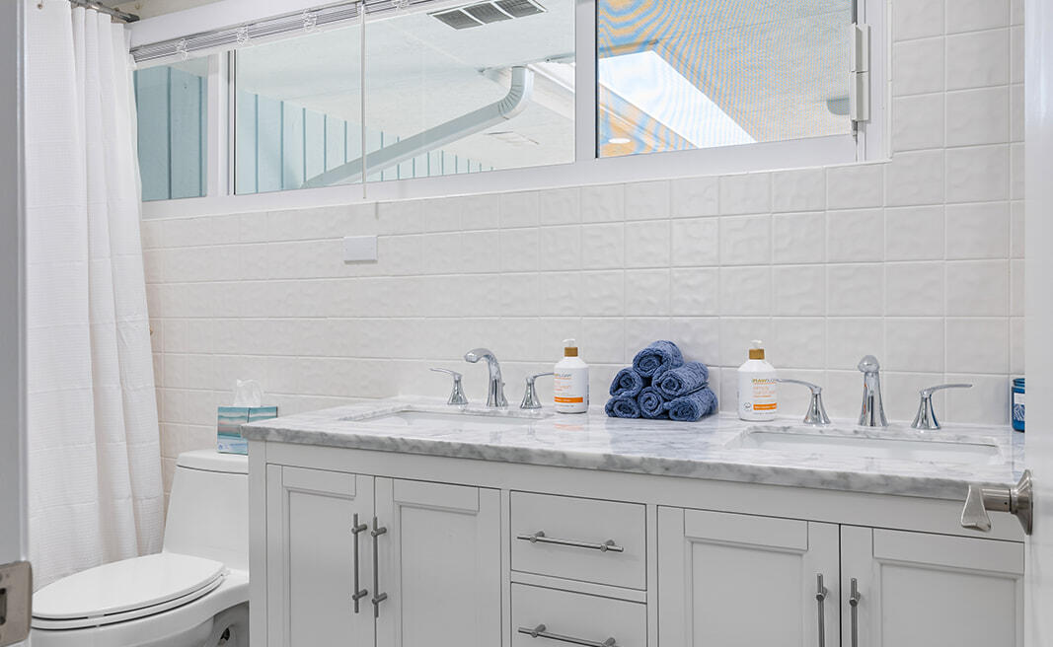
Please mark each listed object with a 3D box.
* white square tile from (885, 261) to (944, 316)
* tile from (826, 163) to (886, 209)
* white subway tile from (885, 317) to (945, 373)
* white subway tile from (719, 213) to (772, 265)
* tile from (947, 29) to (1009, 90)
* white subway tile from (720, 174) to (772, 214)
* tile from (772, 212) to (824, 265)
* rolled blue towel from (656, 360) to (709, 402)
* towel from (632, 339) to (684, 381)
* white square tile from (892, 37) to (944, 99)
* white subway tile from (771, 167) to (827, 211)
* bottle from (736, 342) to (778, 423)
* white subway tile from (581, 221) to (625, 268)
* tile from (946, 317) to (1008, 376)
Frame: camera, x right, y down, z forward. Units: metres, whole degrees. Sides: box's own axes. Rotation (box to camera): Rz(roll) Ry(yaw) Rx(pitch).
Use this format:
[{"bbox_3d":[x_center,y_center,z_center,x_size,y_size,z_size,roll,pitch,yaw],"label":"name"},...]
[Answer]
[{"bbox_3d":[0.784,-0.069,1.686,0.108,0.108,0.010,0,0,27],"label":"white square tile"},{"bbox_3d":[0.688,-0.285,1.746,0.110,0.092,0.010,0,0,27],"label":"tile"},{"bbox_3d":[0.779,0.043,1.676,0.108,0.108,0.009,0,0,27],"label":"white subway tile"},{"bbox_3d":[0.481,-0.180,1.824,0.108,0.108,0.010,0,0,27],"label":"white subway tile"},{"bbox_3d":[0.879,-0.513,1.626,0.108,0.108,0.009,0,0,27],"label":"tile"},{"bbox_3d":[0.484,-0.283,1.838,0.110,0.088,0.008,0,1,27],"label":"white subway tile"},{"bbox_3d":[0.585,-0.182,1.789,0.110,0.110,0.008,0,1,27],"label":"tile"},{"bbox_3d":[0.334,0.120,1.788,0.067,0.067,0.165,0,0,23],"label":"rolled blue towel"},{"bbox_3d":[0.295,0.079,1.837,0.074,0.070,0.140,0,1,27],"label":"towel"},{"bbox_3d":[0.791,-0.516,1.679,0.092,0.110,0.008,0,1,27],"label":"white square tile"},{"bbox_3d":[0.585,-0.283,1.788,0.108,0.088,0.010,0,0,27],"label":"white subway tile"},{"bbox_3d":[0.489,0.120,1.762,0.077,0.168,0.077,0,0,0],"label":"bottle"},{"bbox_3d":[0.184,-0.182,1.990,0.110,0.110,0.008,0,1,27],"label":"white subway tile"},{"bbox_3d":[0.878,0.042,1.625,0.108,0.108,0.010,0,0,27],"label":"tile"}]

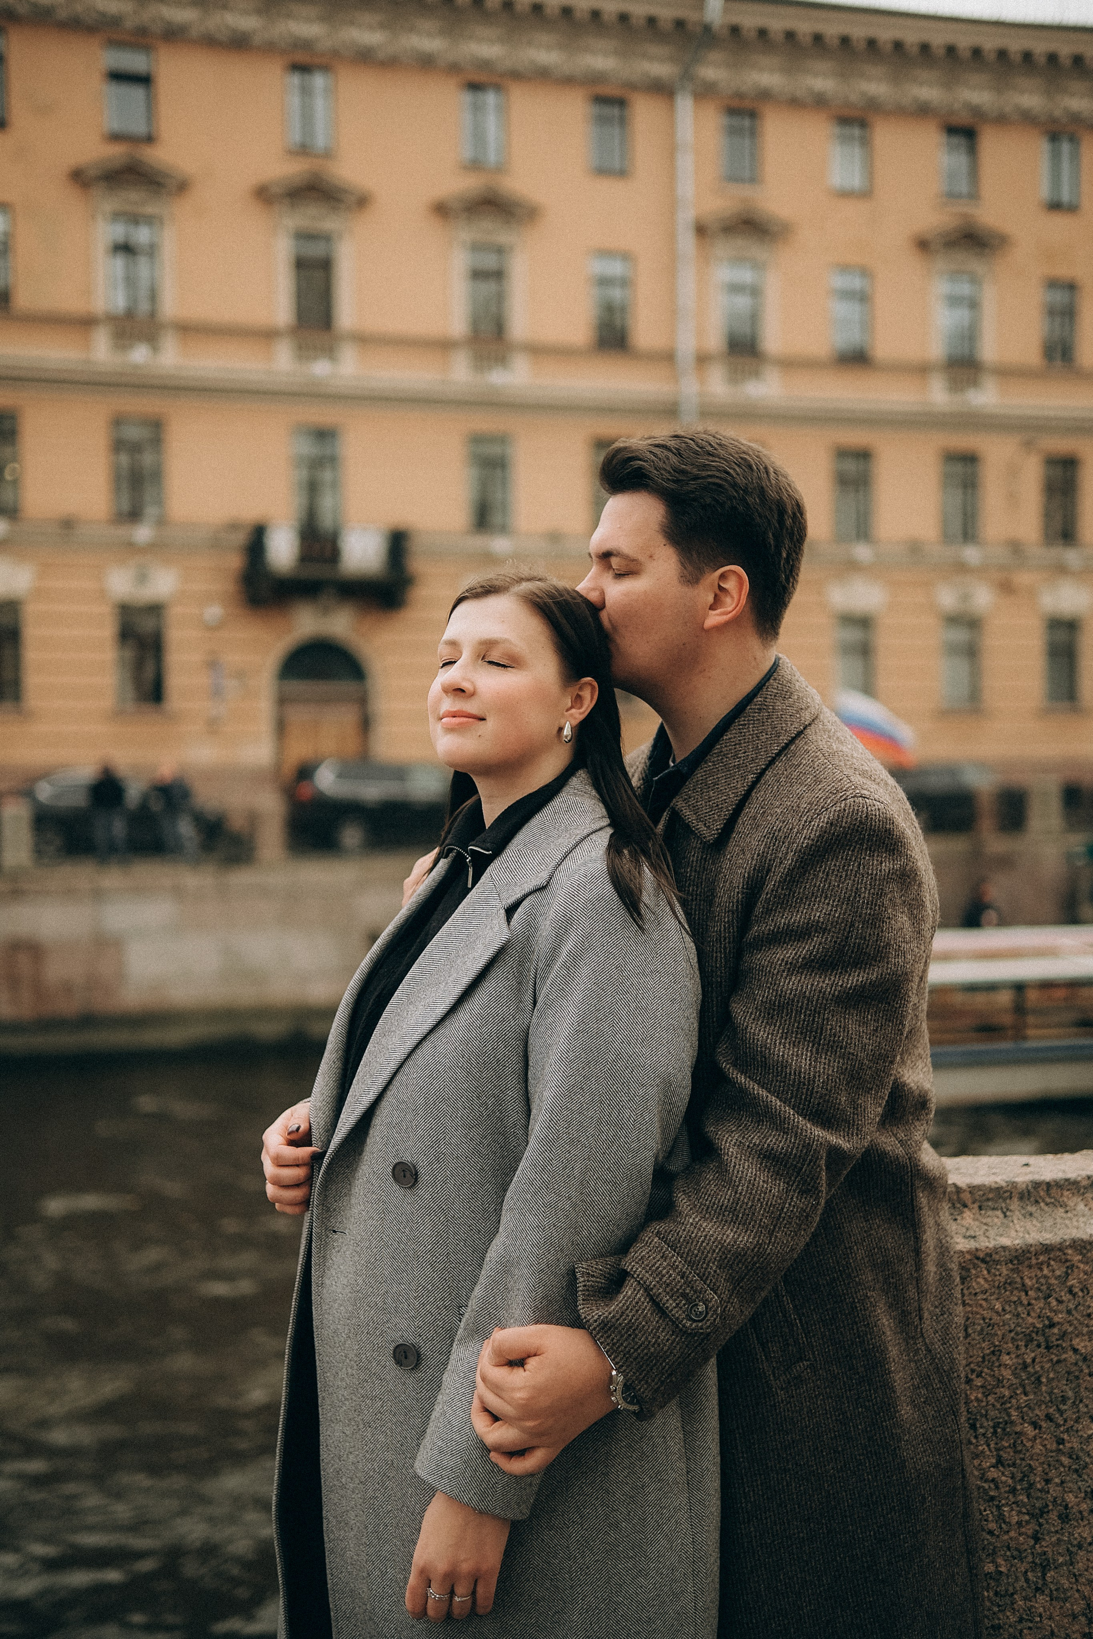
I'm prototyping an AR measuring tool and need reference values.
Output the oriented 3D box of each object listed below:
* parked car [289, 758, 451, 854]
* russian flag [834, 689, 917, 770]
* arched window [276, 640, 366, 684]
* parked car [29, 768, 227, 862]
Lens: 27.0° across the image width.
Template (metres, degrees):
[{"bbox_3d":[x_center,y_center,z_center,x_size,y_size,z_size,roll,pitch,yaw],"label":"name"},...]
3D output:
[{"bbox_3d":[-2.304,-0.245,43.200,4.800,1.770,1.920,-1,1,-19],"label":"parked car"},{"bbox_3d":[5.196,-1.428,36.000,1.300,1.220,0.300,-1,1,0],"label":"russian flag"},{"bbox_3d":[-4.952,-3.475,50.000,1.950,0.950,0.200,-1,1,-19],"label":"arched window"},{"bbox_3d":[-7.426,-0.153,41.300,4.350,1.620,1.820,-1,1,-19],"label":"parked car"}]

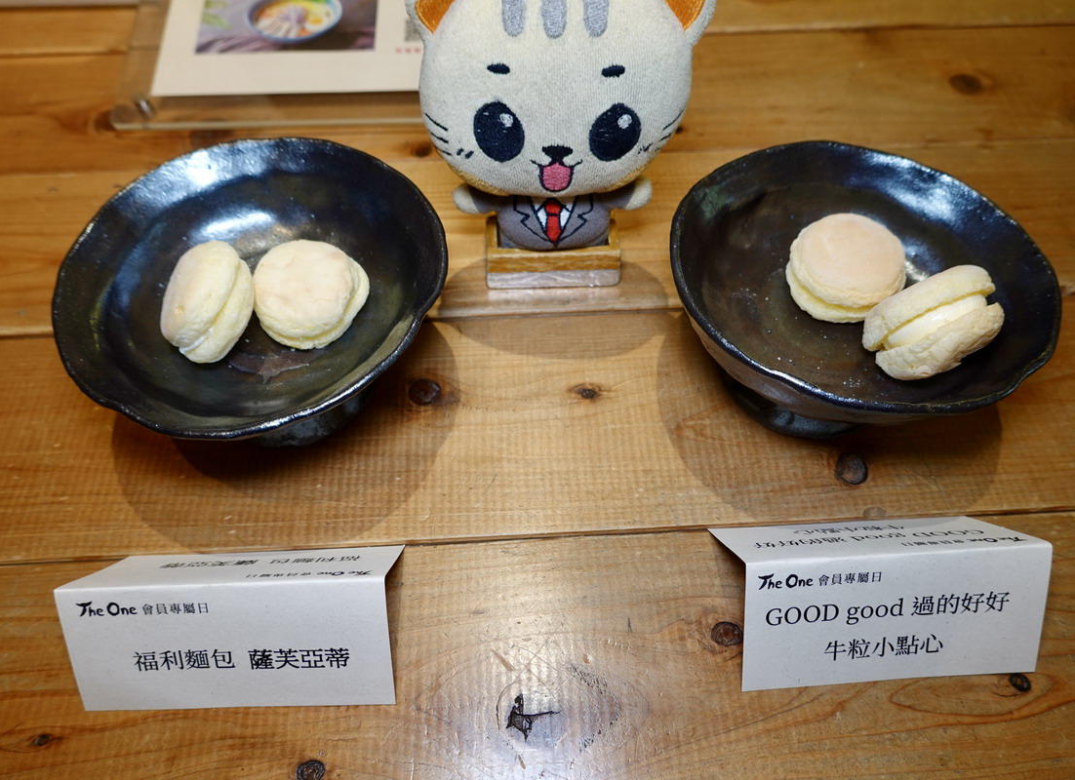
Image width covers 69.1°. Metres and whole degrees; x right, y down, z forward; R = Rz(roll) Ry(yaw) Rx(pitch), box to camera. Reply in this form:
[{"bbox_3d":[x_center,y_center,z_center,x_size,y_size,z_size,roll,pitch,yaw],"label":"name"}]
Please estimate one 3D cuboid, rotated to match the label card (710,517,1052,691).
[{"bbox_3d":[0.122,0.066,0.276,0.105,0.038,0.062,-3,55,-3],"label":"label card"}]

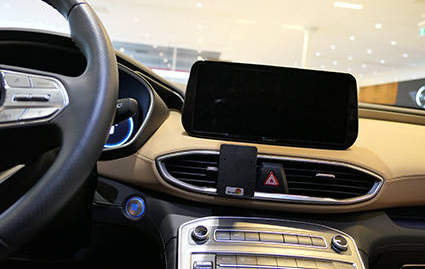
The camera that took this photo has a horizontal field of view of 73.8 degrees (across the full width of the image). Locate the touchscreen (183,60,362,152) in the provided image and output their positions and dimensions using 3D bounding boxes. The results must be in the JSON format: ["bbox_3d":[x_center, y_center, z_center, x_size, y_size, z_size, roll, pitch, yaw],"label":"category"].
[{"bbox_3d":[0.098,-0.048,0.480,0.289,0.128,0.030,5,-5,-1],"label":"touchscreen"}]

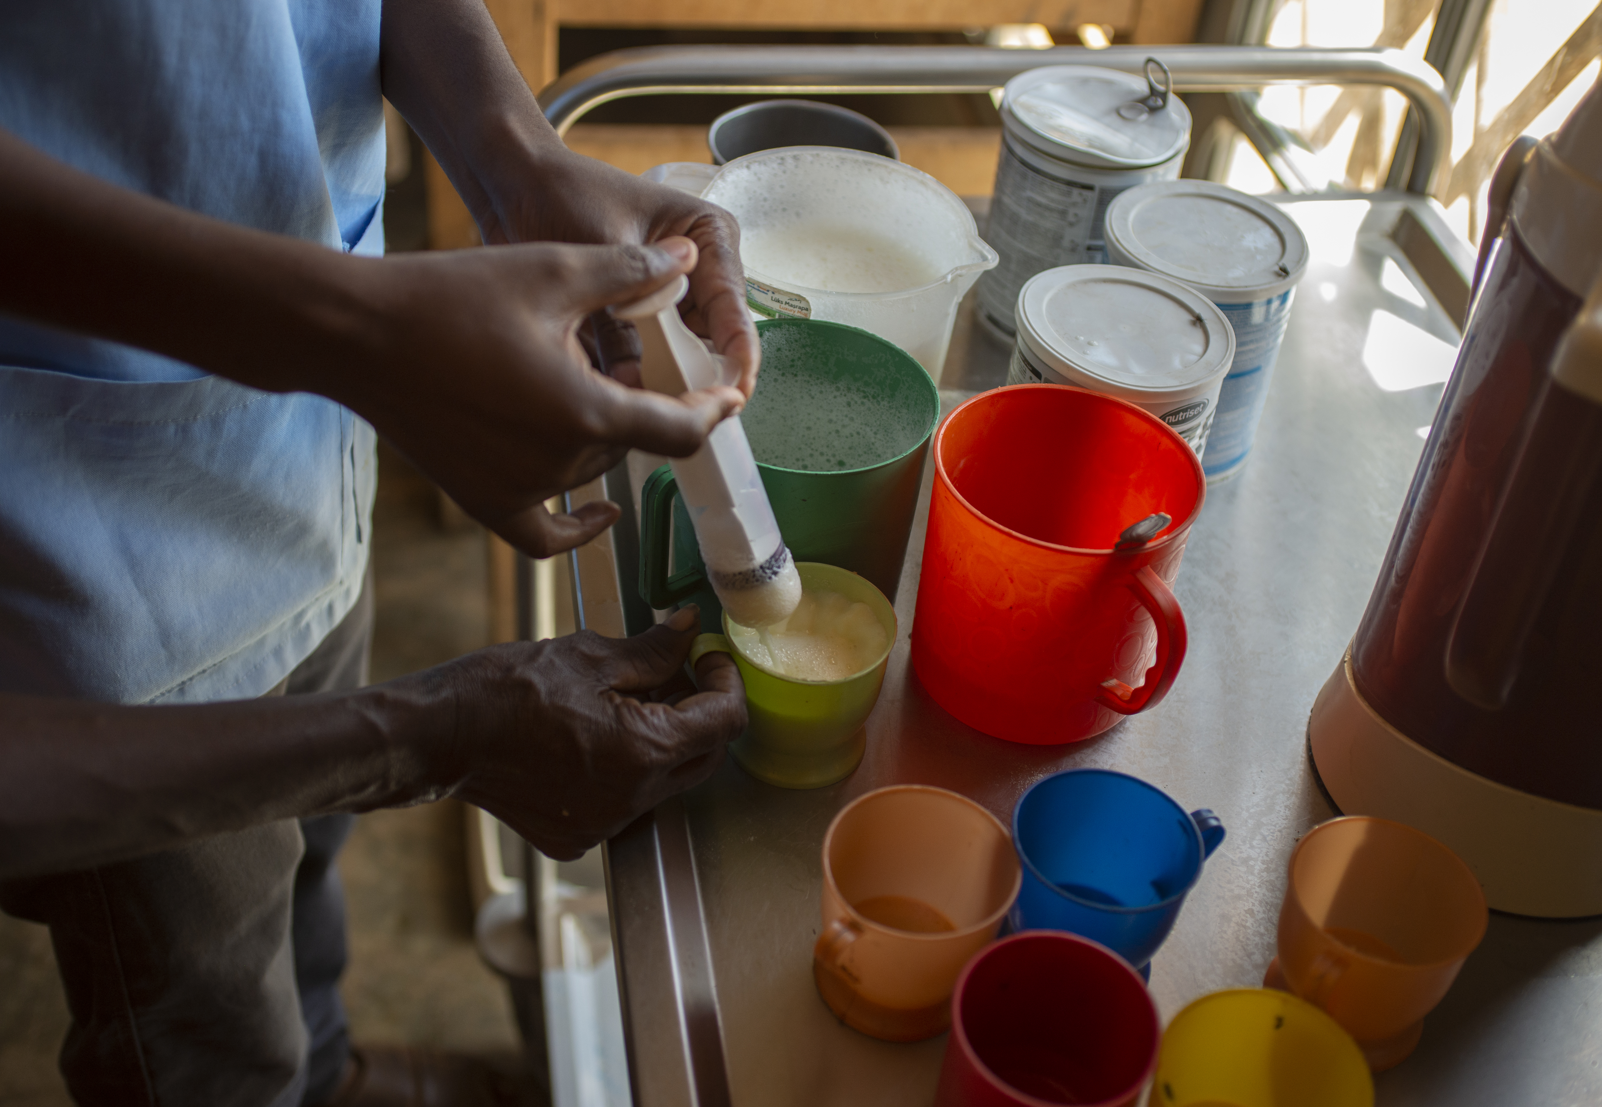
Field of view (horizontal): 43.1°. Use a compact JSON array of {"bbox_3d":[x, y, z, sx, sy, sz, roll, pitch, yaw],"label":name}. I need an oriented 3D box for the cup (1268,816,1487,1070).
[{"bbox_3d":[0.212,0.153,0.773,0.073,0.066,0.085,35,45,29],"label":"cup"}]

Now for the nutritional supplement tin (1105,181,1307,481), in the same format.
[{"bbox_3d":[0.199,-0.113,1.052,0.103,0.124,0.103,9,39,0],"label":"nutritional supplement tin"}]

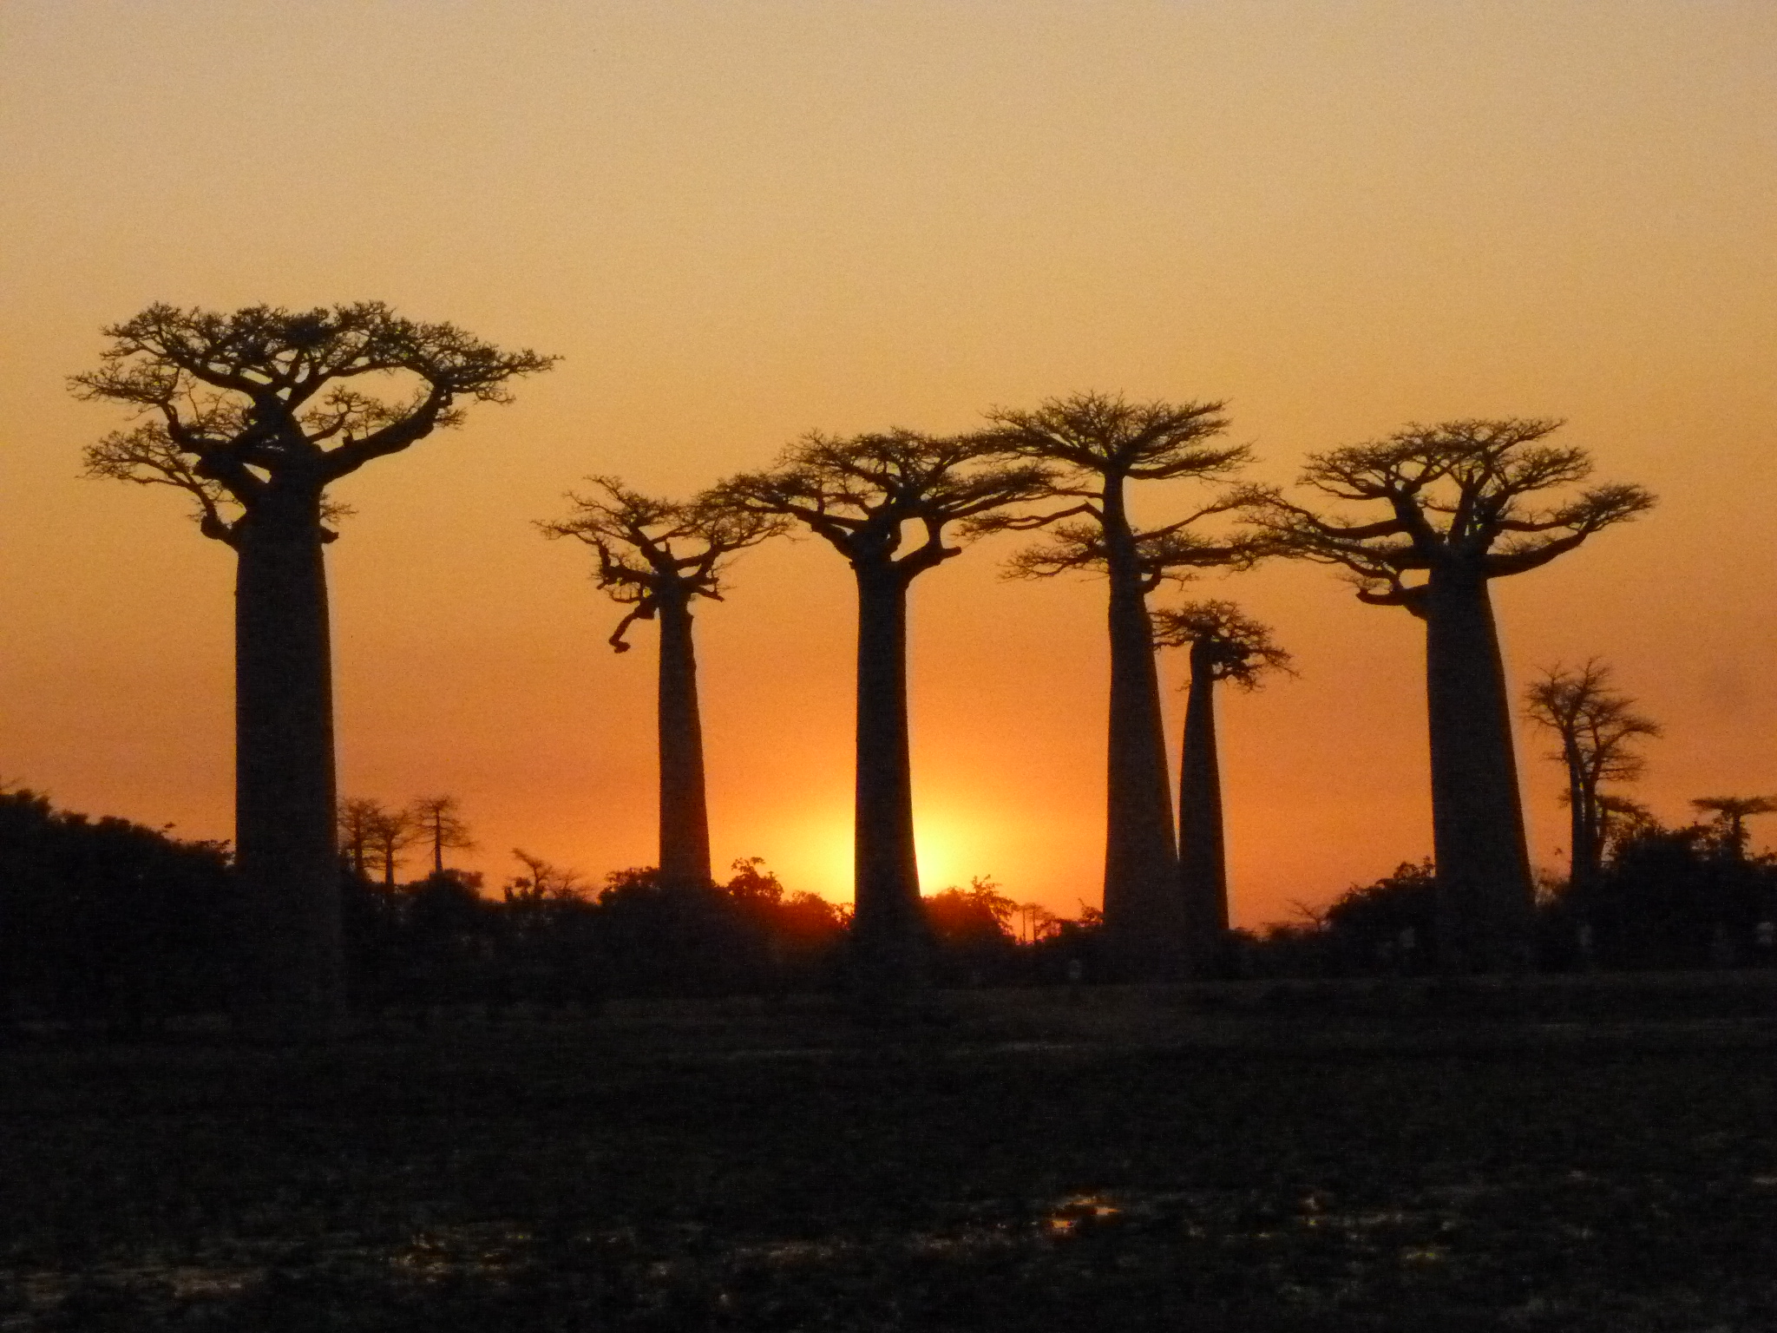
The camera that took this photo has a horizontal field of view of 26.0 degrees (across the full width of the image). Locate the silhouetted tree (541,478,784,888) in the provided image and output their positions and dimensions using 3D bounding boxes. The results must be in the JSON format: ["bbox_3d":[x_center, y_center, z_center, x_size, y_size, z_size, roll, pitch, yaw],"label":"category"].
[{"bbox_3d":[-7.582,2.116,129.000,7.896,16.838,7.659,-2,-4,0],"label":"silhouetted tree"}]

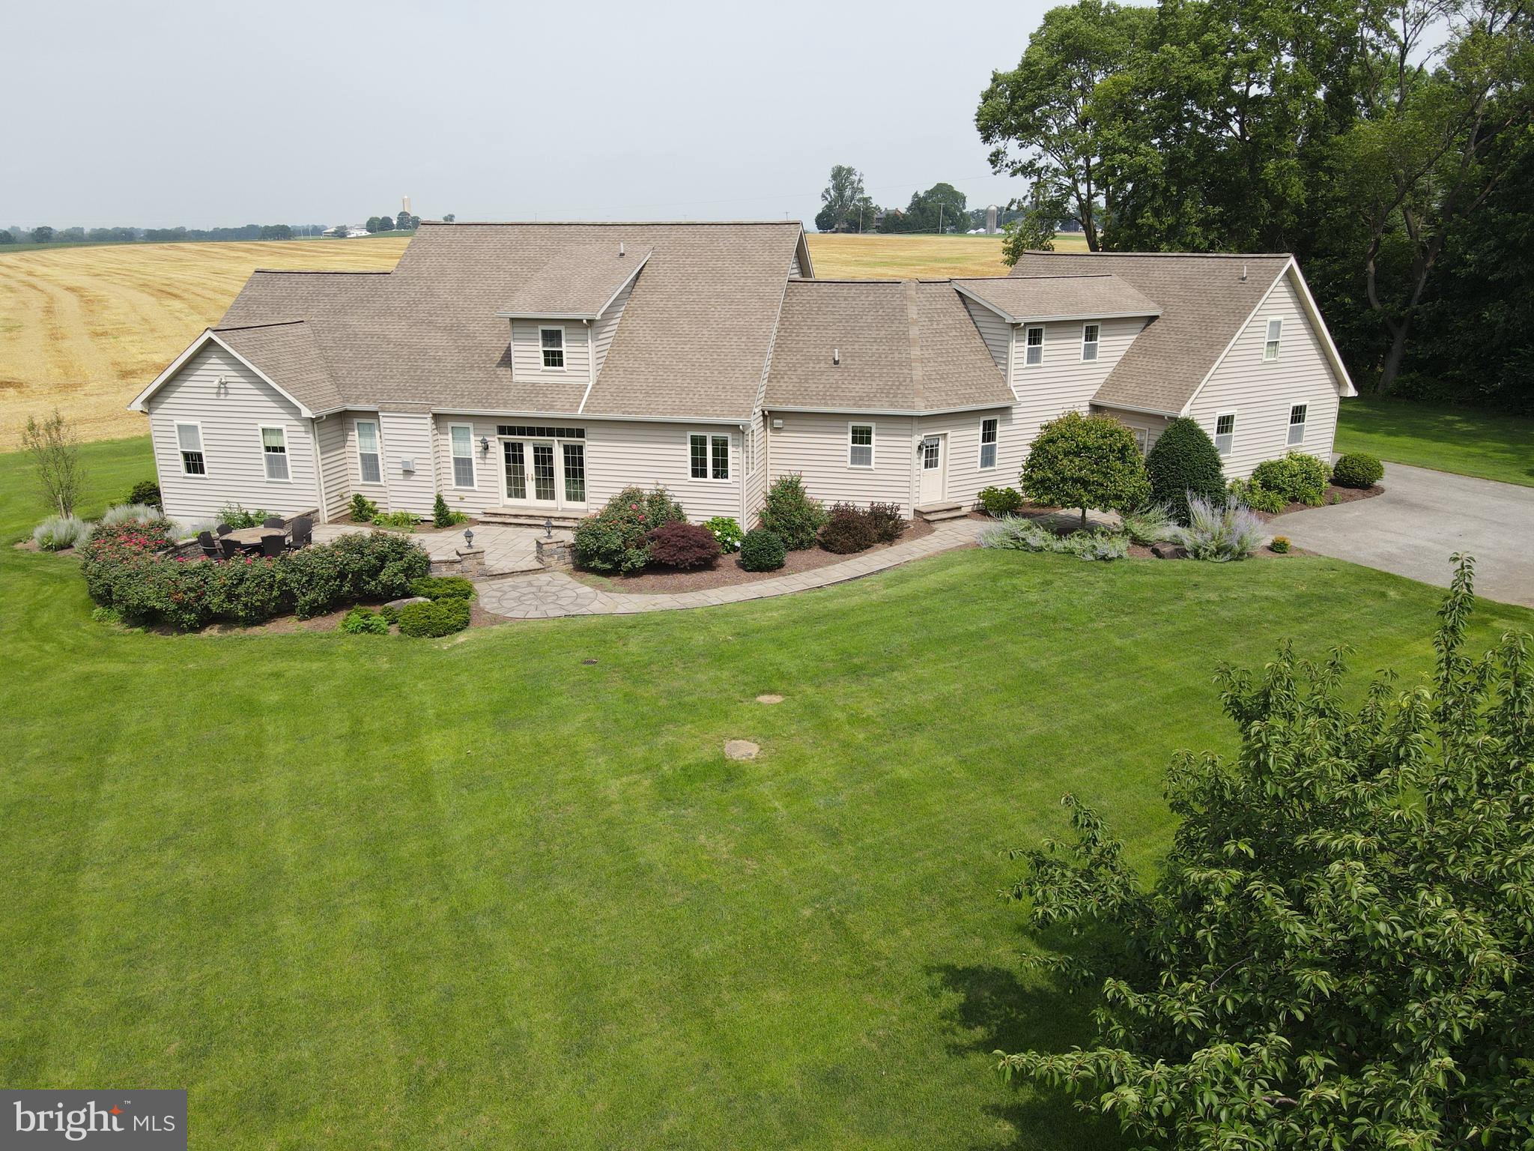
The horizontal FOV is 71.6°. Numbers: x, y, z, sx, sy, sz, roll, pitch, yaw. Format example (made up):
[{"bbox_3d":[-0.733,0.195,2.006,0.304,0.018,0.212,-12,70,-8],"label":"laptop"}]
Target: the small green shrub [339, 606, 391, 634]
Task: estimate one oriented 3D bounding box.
[{"bbox_3d":[-9.155,0.983,24.181,1.060,0.560,0.950,0,18,0],"label":"small green shrub"}]

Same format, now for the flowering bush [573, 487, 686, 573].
[{"bbox_3d":[-3.609,-1.346,28.296,3.080,2.090,2.700,4,18,12],"label":"flowering bush"}]

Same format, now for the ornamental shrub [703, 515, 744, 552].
[{"bbox_3d":[-1.223,-1.125,29.748,1.273,1.012,1.273,0,17,0],"label":"ornamental shrub"}]

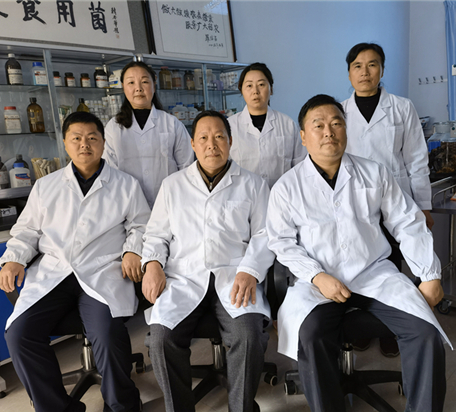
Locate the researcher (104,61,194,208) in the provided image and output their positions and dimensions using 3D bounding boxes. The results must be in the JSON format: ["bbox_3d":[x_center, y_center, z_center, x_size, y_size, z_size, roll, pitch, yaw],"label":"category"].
[{"bbox_3d":[-0.379,0.055,2.342,0.480,1.621,0.300,-4,10,-1],"label":"researcher"}]

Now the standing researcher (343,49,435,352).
[{"bbox_3d":[0.741,-0.014,2.288,0.530,1.626,0.310,-2,10,10],"label":"standing researcher"}]

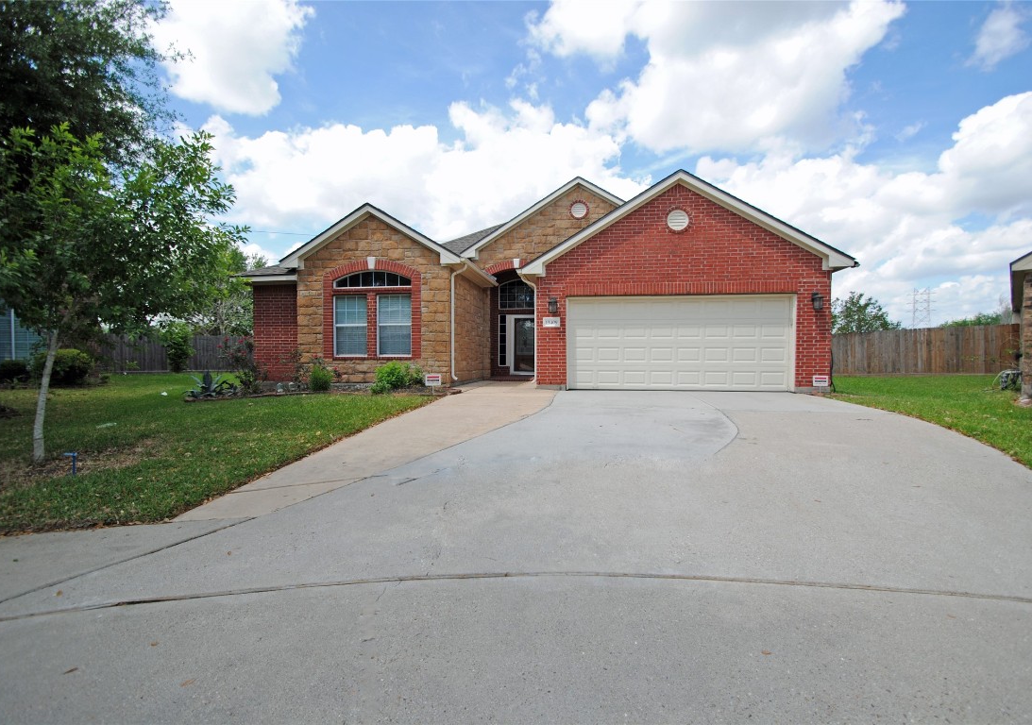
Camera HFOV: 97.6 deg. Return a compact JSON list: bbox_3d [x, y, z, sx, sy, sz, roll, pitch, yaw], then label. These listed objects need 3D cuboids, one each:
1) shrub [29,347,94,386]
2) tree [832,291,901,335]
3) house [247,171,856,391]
[{"bbox_3d":[-13.750,0.120,13.700,1.450,1.130,1.400,0,1,0],"label":"shrub"},{"bbox_3d":[23.600,-2.200,31.000,5.000,5.200,5.000,0,1,0],"label":"tree"},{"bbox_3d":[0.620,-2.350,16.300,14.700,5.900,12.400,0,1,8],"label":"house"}]

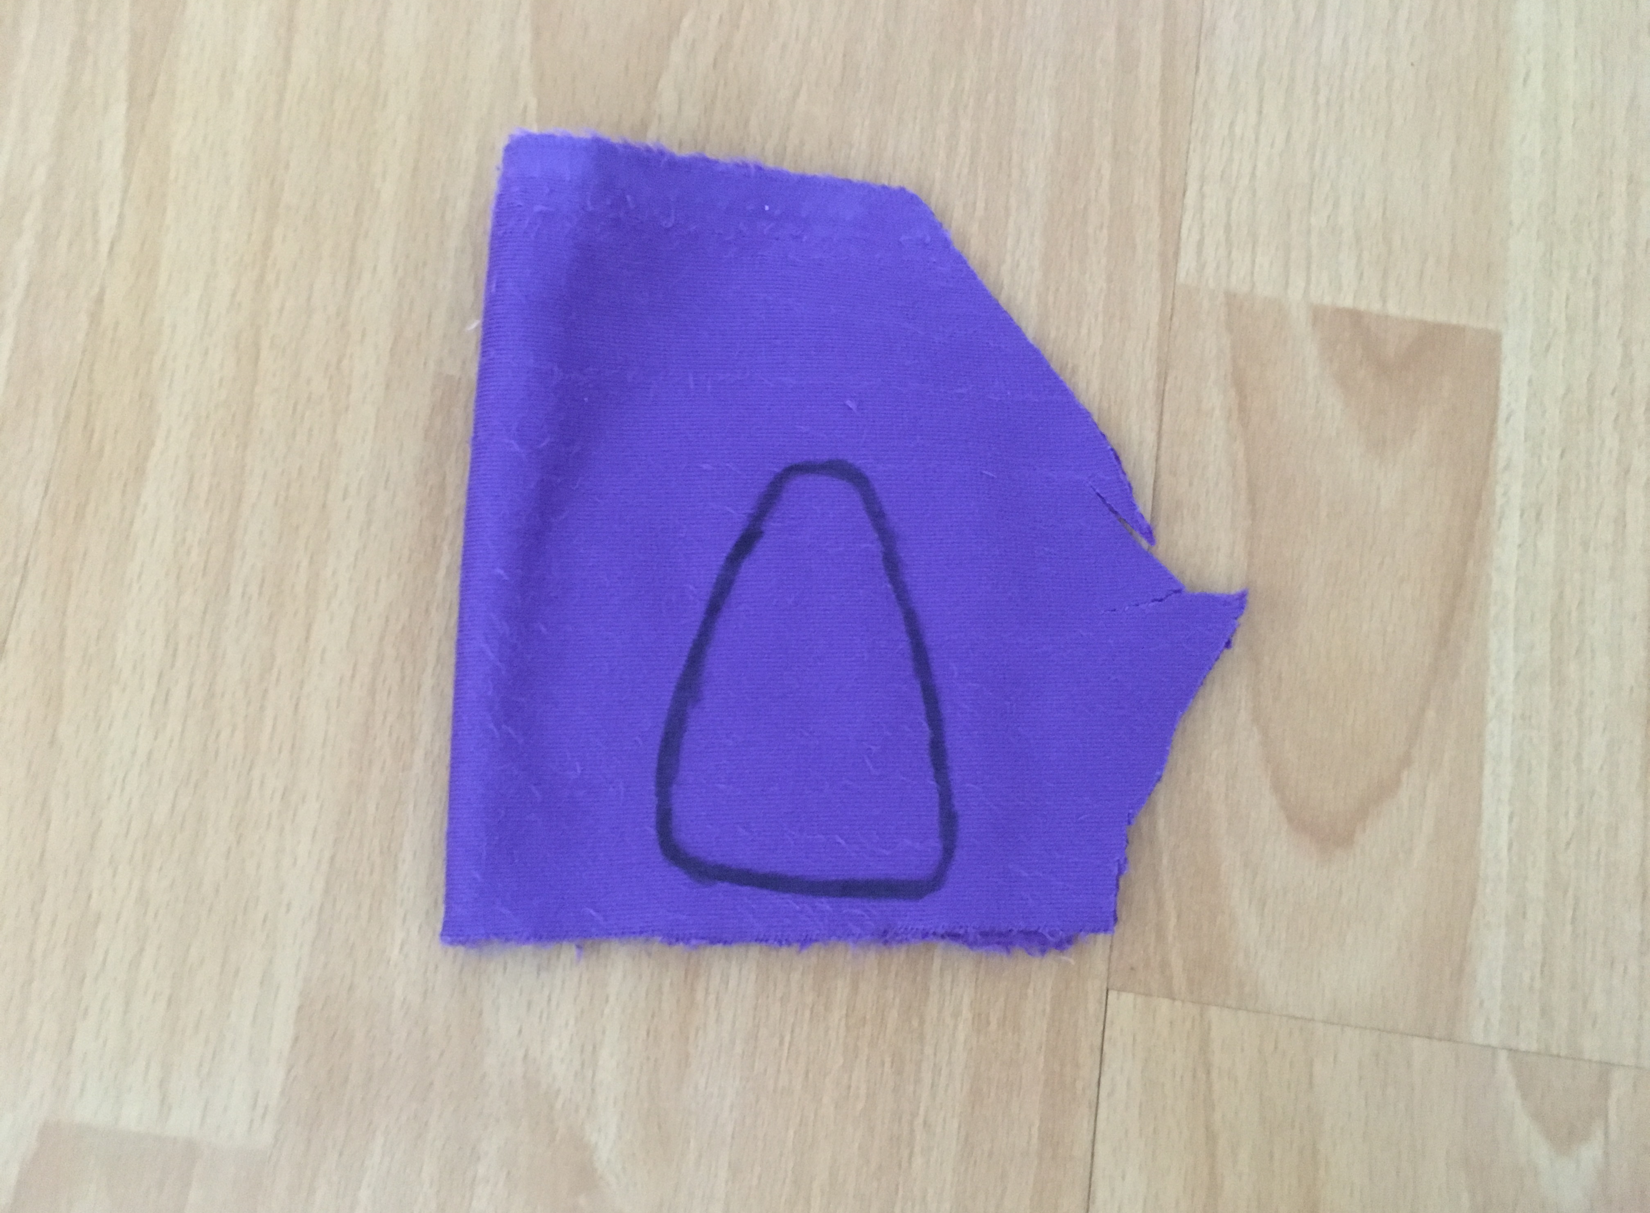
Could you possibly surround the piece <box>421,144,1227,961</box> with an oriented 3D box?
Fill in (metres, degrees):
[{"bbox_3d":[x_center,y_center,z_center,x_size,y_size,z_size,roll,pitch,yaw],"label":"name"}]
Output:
[{"bbox_3d":[0.006,-0.015,0.243,0.137,0.006,0.147,1,78,-2],"label":"piece"}]

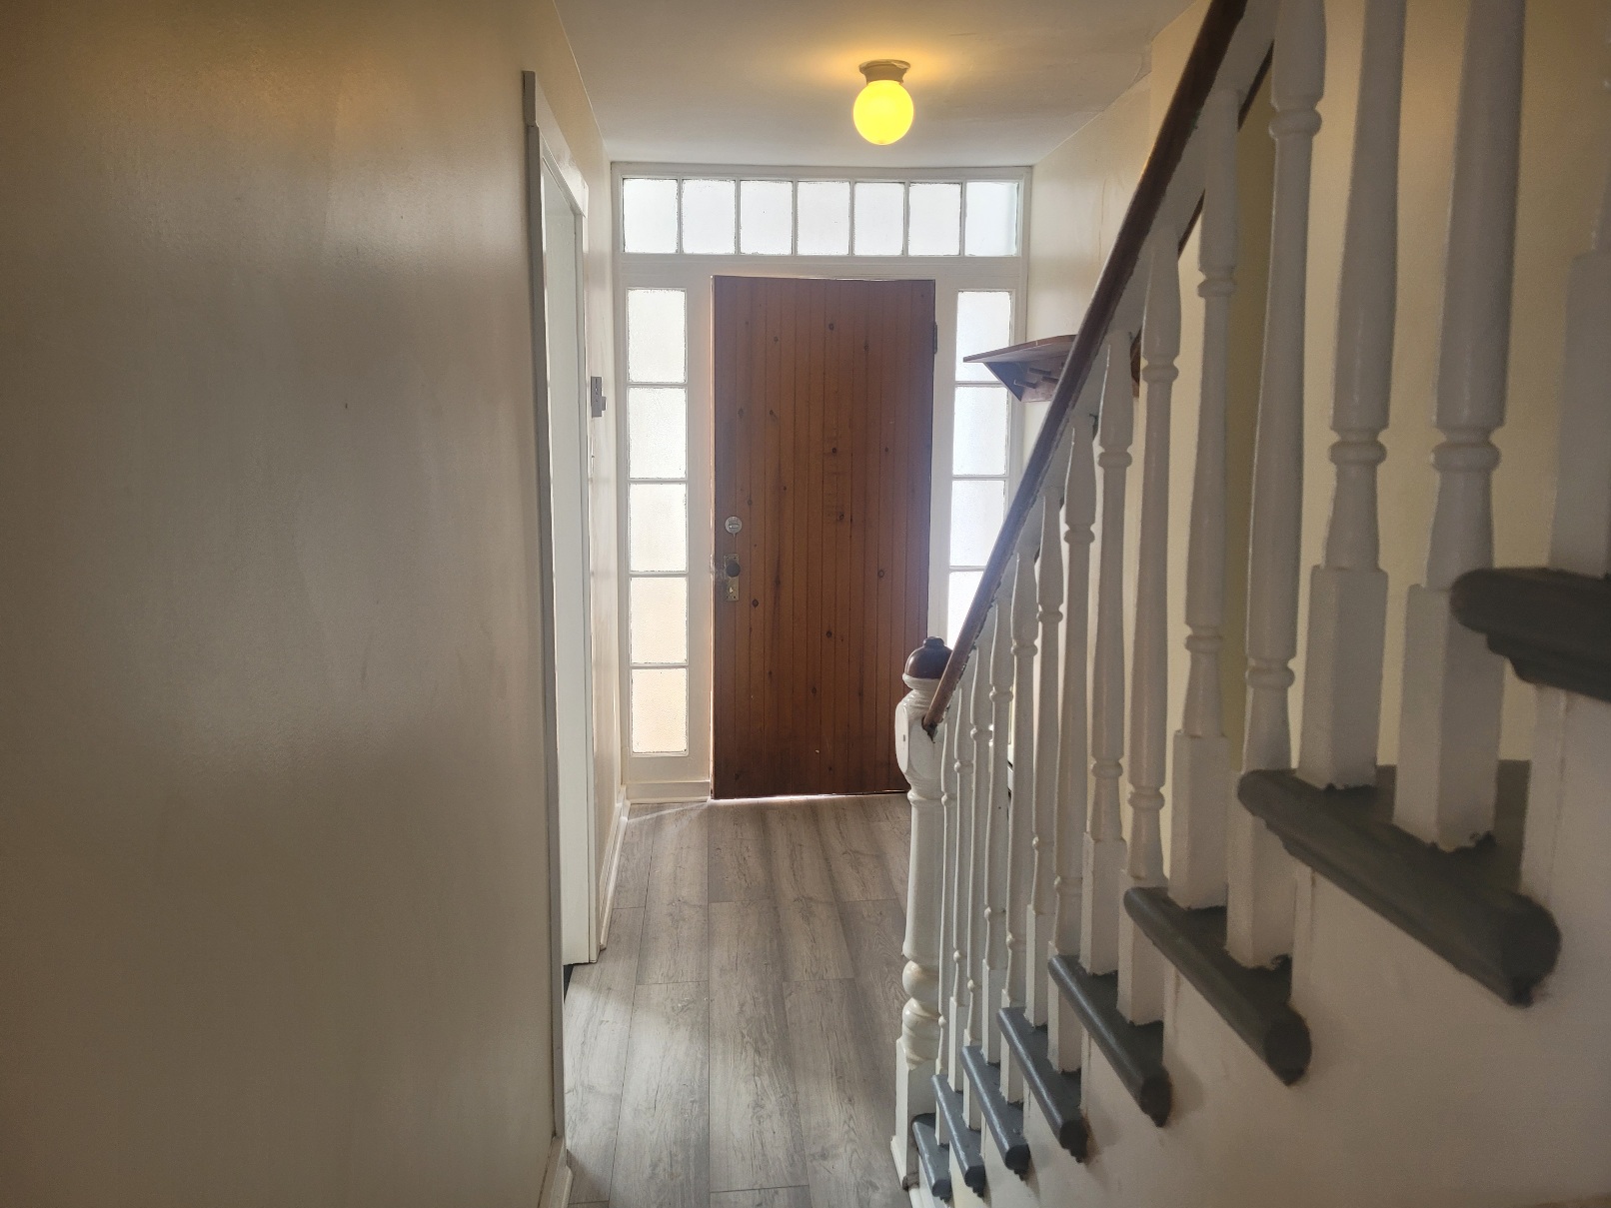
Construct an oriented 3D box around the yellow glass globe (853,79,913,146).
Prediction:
[{"bbox_3d":[0.204,-1.277,3.154,0.155,0.152,0.155,0,8,-4],"label":"yellow glass globe"}]

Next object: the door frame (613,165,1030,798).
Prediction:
[{"bbox_3d":[0.057,-0.422,4.604,1.535,2.385,0.120,0,8,-4],"label":"door frame"}]

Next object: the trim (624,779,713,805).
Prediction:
[{"bbox_3d":[-0.525,0.730,4.661,0.335,0.086,0.025,0,8,-4],"label":"trim"}]

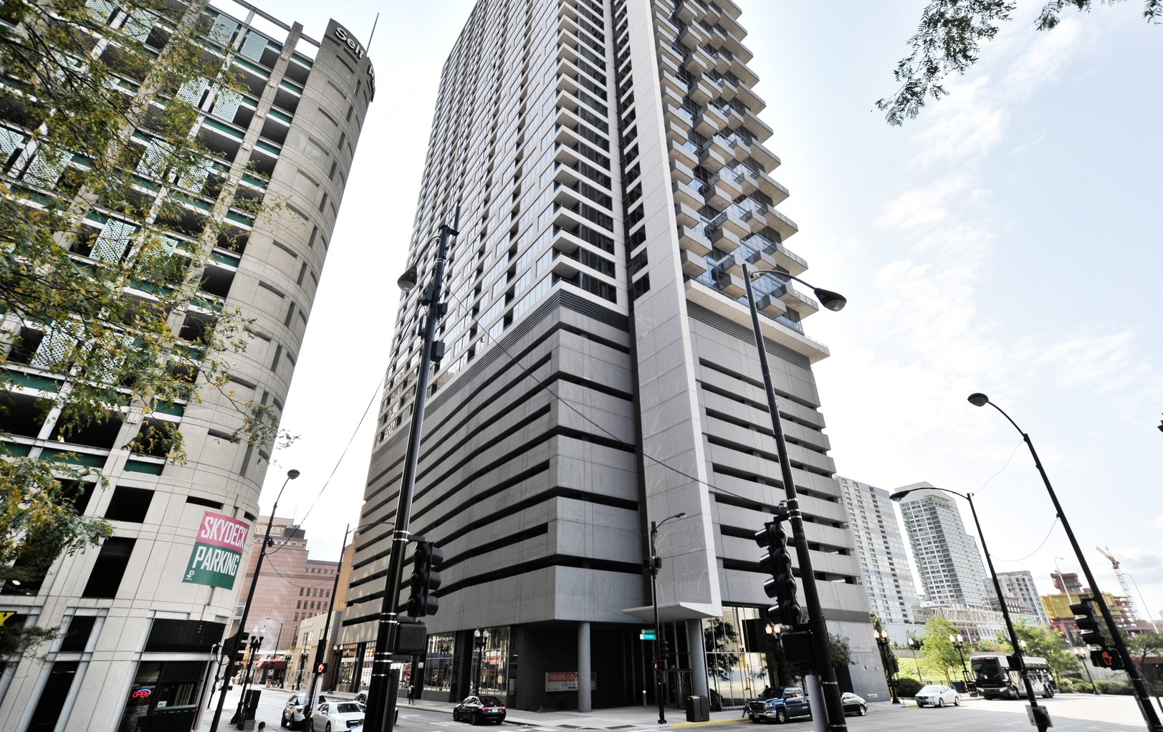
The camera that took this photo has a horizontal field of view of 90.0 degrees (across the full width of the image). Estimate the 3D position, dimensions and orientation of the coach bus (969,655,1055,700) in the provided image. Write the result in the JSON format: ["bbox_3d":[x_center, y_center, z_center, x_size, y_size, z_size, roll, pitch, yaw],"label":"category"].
[{"bbox_3d":[42.345,30.423,56.736,13.200,3.500,2.580,20,-34,-34],"label":"coach bus"}]

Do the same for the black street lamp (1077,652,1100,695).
[{"bbox_3d":[64.774,39.073,74.276,0.550,5.200,1.050,19,-34,-32],"label":"black street lamp"}]

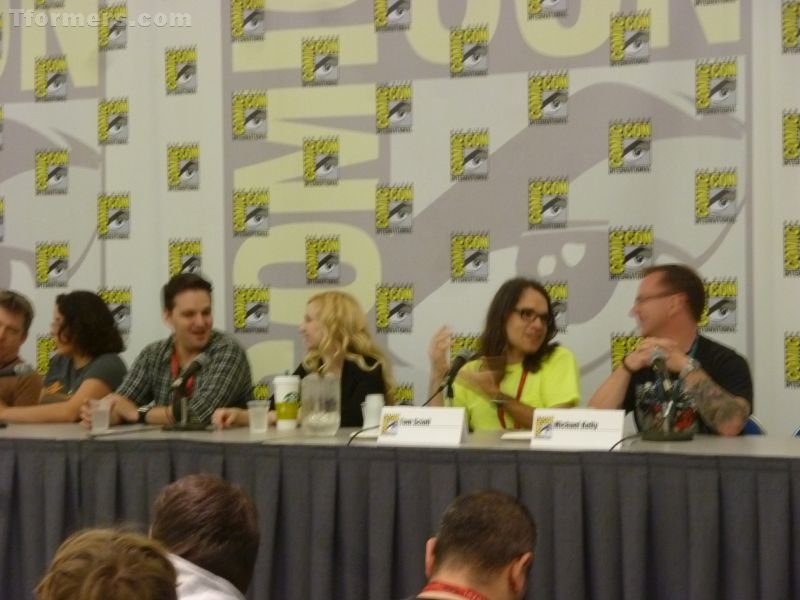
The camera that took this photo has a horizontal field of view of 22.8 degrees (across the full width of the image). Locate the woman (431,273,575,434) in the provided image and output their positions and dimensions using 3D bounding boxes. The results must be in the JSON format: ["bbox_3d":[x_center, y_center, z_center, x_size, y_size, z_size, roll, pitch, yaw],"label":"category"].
[{"bbox_3d":[0.358,0.552,6.600,0.560,1.245,0.720,0,0,7],"label":"woman"}]

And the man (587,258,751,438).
[{"bbox_3d":[0.874,0.527,6.380,0.540,1.280,0.720,-1,0,29],"label":"man"}]

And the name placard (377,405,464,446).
[{"bbox_3d":[0.072,0.377,5.970,0.275,0.112,0.075,-1,0,26],"label":"name placard"}]

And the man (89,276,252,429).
[{"bbox_3d":[-0.797,0.545,7.130,0.600,1.280,0.750,0,0,12],"label":"man"}]

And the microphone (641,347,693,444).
[{"bbox_3d":[0.824,0.287,6.120,0.160,0.285,0.190,0,0,-13],"label":"microphone"}]

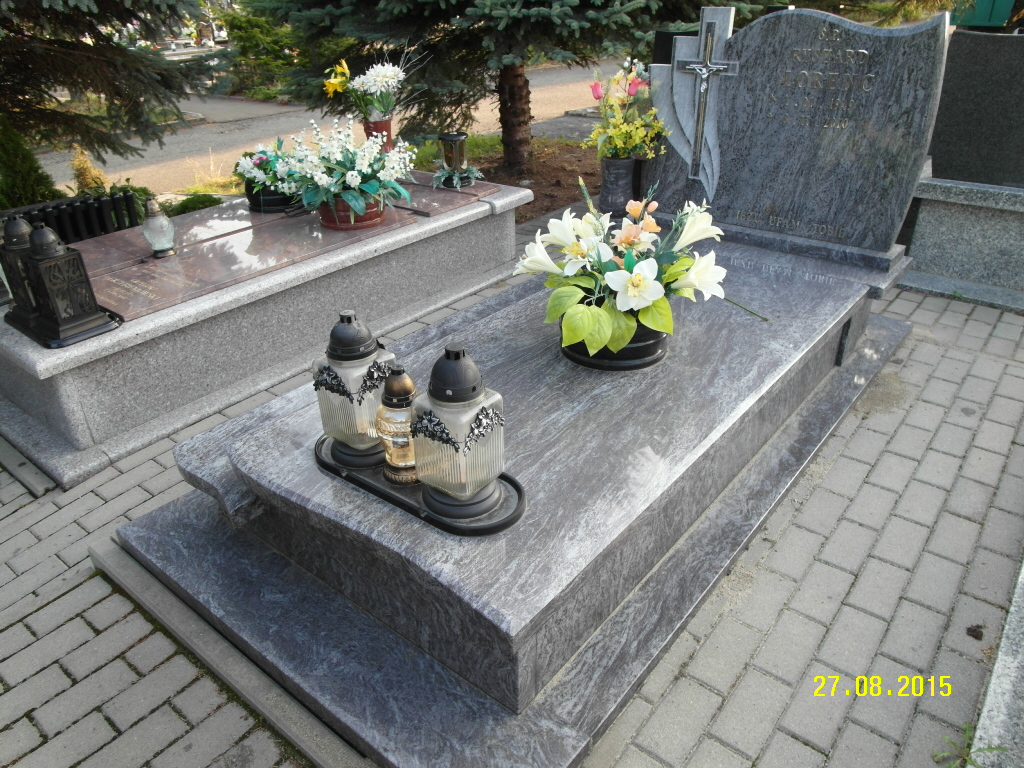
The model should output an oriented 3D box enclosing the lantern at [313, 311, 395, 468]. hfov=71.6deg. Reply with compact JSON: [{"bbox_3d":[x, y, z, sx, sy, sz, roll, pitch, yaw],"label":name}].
[{"bbox_3d":[-0.383,0.006,1.712,0.170,0.378,0.170,20,35,35],"label":"lantern"}]

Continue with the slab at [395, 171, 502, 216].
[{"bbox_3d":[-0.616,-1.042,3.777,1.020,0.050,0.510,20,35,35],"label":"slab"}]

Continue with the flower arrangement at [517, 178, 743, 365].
[{"bbox_3d":[0.326,-0.345,2.145,0.640,0.480,0.520,3,29,9],"label":"flower arrangement"}]

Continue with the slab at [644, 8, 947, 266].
[{"bbox_3d":[1.071,-1.041,2.934,1.140,0.910,0.190,19,35,33],"label":"slab"}]

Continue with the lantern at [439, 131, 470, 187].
[{"bbox_3d":[-0.290,-1.155,3.648,0.155,0.262,0.155,-2,29,1],"label":"lantern"}]

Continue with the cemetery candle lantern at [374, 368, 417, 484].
[{"bbox_3d":[-0.265,0.089,1.643,0.100,0.291,0.100,-2,29,1],"label":"cemetery candle lantern"}]

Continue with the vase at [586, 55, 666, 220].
[{"bbox_3d":[0.536,-1.124,3.265,0.370,0.678,0.330,-2,29,0],"label":"vase"}]

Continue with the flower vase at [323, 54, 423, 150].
[{"bbox_3d":[-0.774,-1.460,3.865,0.500,0.600,0.400,-2,29,0],"label":"flower vase"}]

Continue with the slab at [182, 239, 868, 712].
[{"bbox_3d":[0.227,-0.003,2.303,1.110,0.225,2.050,19,35,34],"label":"slab"}]

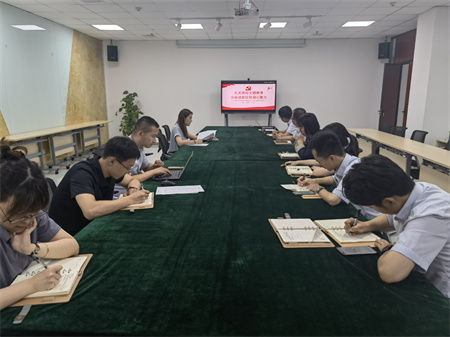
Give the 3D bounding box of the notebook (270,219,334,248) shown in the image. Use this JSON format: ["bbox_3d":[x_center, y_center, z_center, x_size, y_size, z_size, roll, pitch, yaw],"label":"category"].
[{"bbox_3d":[0.367,0.305,1.739,0.228,0.022,0.365,-1,12,-2],"label":"notebook"}]

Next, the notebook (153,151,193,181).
[{"bbox_3d":[-0.415,-0.045,2.884,0.320,0.200,0.360,0,12,-1],"label":"notebook"}]

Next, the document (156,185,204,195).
[{"bbox_3d":[-0.311,0.147,2.437,0.310,0.006,0.205,-2,12,-11],"label":"document"}]

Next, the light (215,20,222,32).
[{"bbox_3d":[-0.123,-2.775,6.832,0.110,0.220,0.150,-11,16,-41],"label":"light"}]

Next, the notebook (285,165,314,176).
[{"bbox_3d":[0.657,0.008,3.075,0.215,0.020,0.365,0,12,-1],"label":"notebook"}]

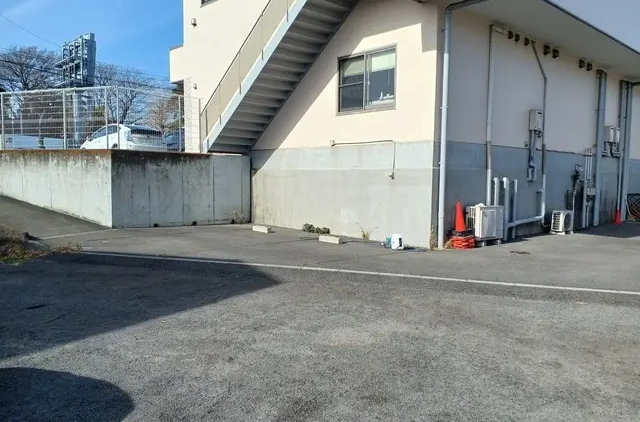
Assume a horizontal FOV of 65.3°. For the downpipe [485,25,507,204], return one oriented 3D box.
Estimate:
[{"bbox_3d":[4.073,-1.956,11.519,0.666,4.366,0.133,-3,5,-42],"label":"downpipe"}]

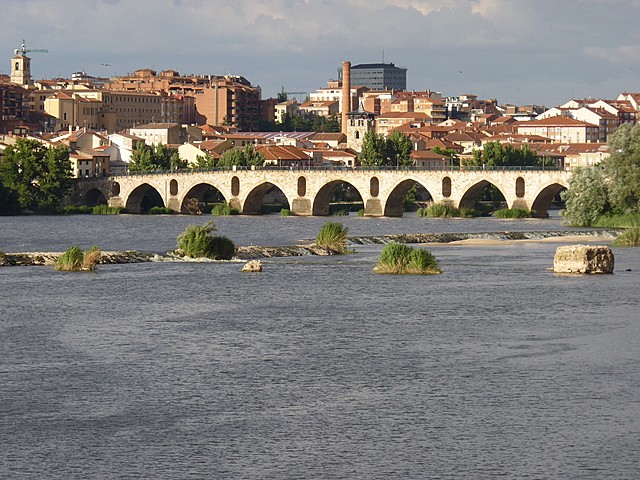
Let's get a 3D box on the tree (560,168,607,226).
[{"bbox_3d":[40.031,-6.584,610.000,7.300,9.100,7.000,0,1,0],"label":"tree"}]

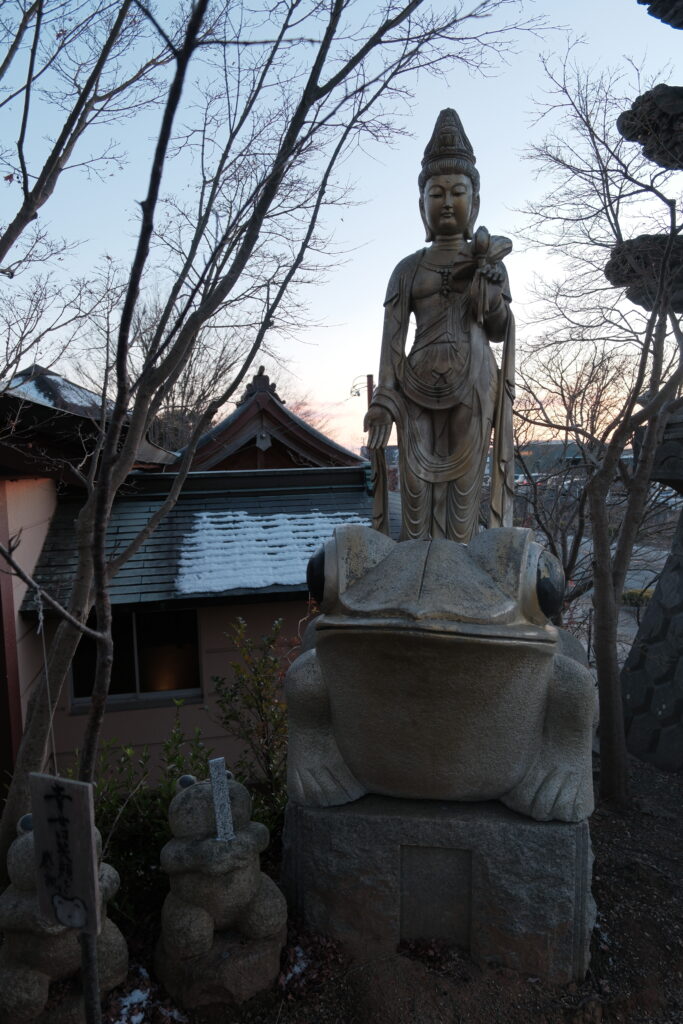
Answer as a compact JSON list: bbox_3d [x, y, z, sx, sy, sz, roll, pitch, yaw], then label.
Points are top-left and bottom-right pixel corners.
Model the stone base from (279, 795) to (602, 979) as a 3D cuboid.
[{"bbox_3d":[0.355,1.165,2.660,0.920,0.521,0.900,0,5,7],"label":"stone base"}]

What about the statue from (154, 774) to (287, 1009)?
[{"bbox_3d":[-0.386,1.147,2.277,0.360,0.629,0.360,-2,5,-20],"label":"statue"}]

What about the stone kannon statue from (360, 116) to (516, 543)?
[{"bbox_3d":[0.363,-0.629,2.579,0.546,1.596,0.360,0,5,7],"label":"stone kannon statue"}]

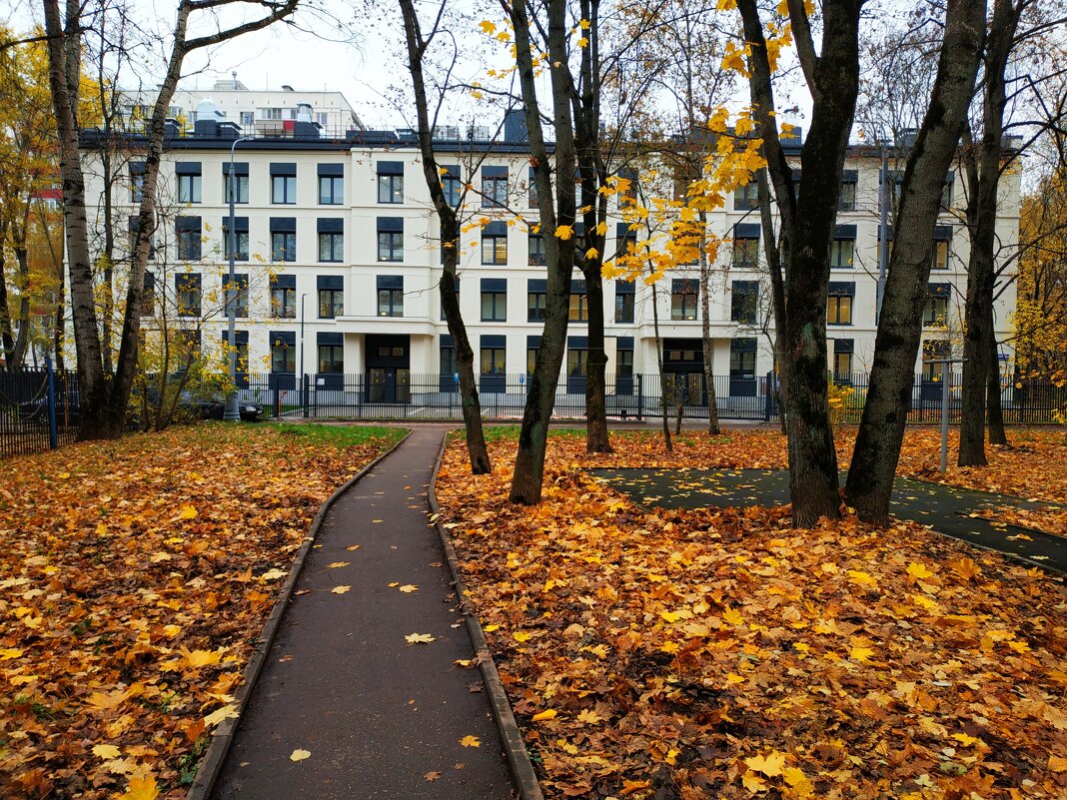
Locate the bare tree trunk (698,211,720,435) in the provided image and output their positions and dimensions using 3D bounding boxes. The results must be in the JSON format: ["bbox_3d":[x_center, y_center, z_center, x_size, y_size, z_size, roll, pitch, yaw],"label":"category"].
[{"bbox_3d":[5.585,-2.444,23.500,0.620,7.100,0.420,0,1,0],"label":"bare tree trunk"}]

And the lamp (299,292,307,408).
[{"bbox_3d":[-13.229,-2.841,42.500,0.500,6.600,0.200,0,1,0],"label":"lamp"}]

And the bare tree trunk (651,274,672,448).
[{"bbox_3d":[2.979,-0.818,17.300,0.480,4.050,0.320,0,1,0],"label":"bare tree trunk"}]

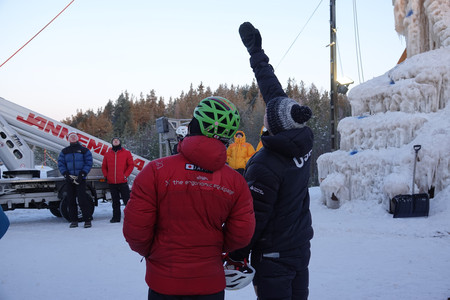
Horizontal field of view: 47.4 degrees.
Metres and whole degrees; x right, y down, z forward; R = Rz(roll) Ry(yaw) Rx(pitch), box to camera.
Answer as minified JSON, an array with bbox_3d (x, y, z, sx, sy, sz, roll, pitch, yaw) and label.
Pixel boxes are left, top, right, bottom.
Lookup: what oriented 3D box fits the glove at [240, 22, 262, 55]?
[{"bbox_3d":[0.167,-0.730,3.330,0.130,0.230,0.090,-14,-14,-36],"label":"glove"}]

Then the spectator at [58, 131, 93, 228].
[{"bbox_3d":[-2.770,0.565,9.500,0.640,1.760,0.420,0,-1,-6],"label":"spectator"}]

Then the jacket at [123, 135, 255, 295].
[{"bbox_3d":[-0.190,0.330,2.680,0.690,0.820,0.430,0,-1,10],"label":"jacket"}]

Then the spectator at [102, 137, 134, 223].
[{"bbox_3d":[-2.160,0.620,10.400,0.620,1.730,0.400,0,-1,-1],"label":"spectator"}]

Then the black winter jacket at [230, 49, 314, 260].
[{"bbox_3d":[0.300,0.000,3.150,0.520,1.270,0.560,-1,-1,45],"label":"black winter jacket"}]

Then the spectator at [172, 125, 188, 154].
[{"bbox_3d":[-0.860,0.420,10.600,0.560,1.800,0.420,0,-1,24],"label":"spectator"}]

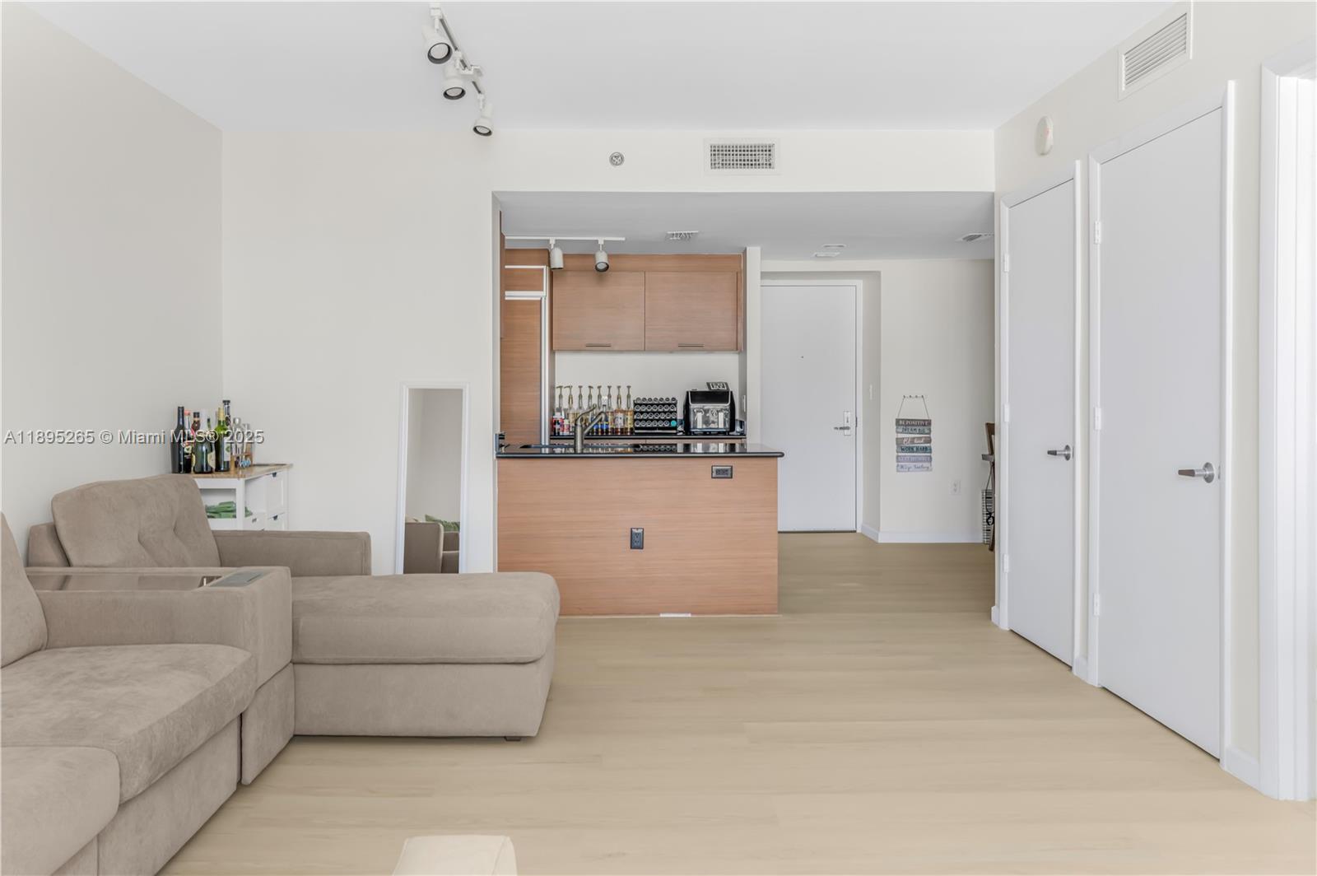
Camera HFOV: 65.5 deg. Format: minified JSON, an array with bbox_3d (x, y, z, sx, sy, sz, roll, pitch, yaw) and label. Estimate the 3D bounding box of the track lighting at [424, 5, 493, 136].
[{"bbox_3d":[-0.841,-1.523,4.320,0.140,0.215,1.260,0,2,-2],"label":"track lighting"}]

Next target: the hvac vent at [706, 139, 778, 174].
[{"bbox_3d":[0.461,-1.548,5.630,0.405,0.190,0.025,0,2,-2],"label":"hvac vent"}]

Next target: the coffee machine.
[{"bbox_3d":[0.393,-0.229,8.100,0.410,0.390,0.360,0,2,-2],"label":"coffee machine"}]

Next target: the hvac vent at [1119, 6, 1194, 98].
[{"bbox_3d":[1.897,-1.475,3.920,0.025,0.220,0.540,0,2,-2],"label":"hvac vent"}]

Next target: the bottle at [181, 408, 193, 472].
[{"bbox_3d":[-2.291,0.015,4.980,0.065,0.310,0.065,0,2,-2],"label":"bottle"}]

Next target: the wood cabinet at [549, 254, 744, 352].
[{"bbox_3d":[-0.098,-1.066,8.220,1.530,0.765,0.350,0,2,-2],"label":"wood cabinet"}]

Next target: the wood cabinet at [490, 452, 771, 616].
[{"bbox_3d":[-0.112,0.503,5.980,1.560,0.910,0.860,0,2,-2],"label":"wood cabinet"}]

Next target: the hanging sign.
[{"bbox_3d":[2.091,-0.034,8.370,0.305,0.620,0.020,0,2,-2],"label":"hanging sign"}]

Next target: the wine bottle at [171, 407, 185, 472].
[{"bbox_3d":[-2.342,0.013,5.020,0.085,0.325,0.085,0,2,-2],"label":"wine bottle"}]

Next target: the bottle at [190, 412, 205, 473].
[{"bbox_3d":[-2.279,0.020,5.060,0.075,0.305,0.075,0,2,-2],"label":"bottle"}]

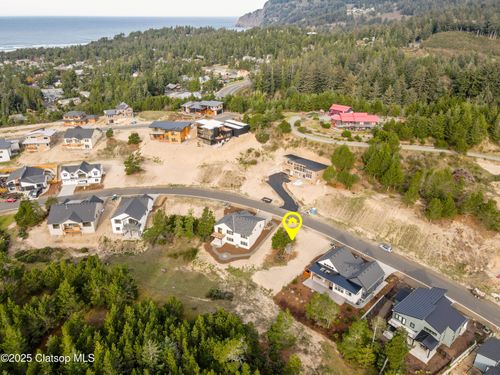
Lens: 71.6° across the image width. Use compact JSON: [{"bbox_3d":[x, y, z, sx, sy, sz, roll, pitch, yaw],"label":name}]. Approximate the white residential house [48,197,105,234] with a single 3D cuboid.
[{"bbox_3d":[-69.600,11.350,140.510,16.750,7.880,15.760,-3,27,-6],"label":"white residential house"}]

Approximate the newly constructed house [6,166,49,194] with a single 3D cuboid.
[{"bbox_3d":[-104.800,-3.800,167.194,15.800,7.500,13.500,-5,27,-9],"label":"newly constructed house"}]

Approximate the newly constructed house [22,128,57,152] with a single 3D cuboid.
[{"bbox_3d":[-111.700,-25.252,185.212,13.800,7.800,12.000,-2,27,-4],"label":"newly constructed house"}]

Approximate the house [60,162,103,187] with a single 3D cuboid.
[{"bbox_3d":[-82.130,-8.570,172.050,17.730,8.470,10.340,-4,27,-8],"label":"house"}]

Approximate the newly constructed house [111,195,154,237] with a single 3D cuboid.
[{"bbox_3d":[-47.860,10.550,141.780,12.900,8.180,17.040,0,27,1],"label":"newly constructed house"}]

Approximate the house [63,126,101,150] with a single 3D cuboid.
[{"bbox_3d":[-92.170,-26.560,189.460,15.070,8.370,14.280,0,27,-1],"label":"house"}]

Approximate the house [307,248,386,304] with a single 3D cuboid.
[{"bbox_3d":[29.970,24.870,106.030,18.220,7.190,15.460,23,34,38],"label":"house"}]

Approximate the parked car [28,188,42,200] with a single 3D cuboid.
[{"bbox_3d":[-98.774,2.798,160.409,1.950,1.750,4.800,-2,27,-4],"label":"parked car"}]

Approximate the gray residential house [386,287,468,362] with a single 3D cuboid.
[{"bbox_3d":[47.066,34.015,91.297,18.243,7.601,14.696,-21,33,-36],"label":"gray residential house"}]

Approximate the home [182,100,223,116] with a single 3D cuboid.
[{"bbox_3d":[-31.800,-53.878,235.189,25.500,7.000,12.500,6,27,13],"label":"home"}]

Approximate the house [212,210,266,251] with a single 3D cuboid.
[{"bbox_3d":[-3.990,14.710,135.430,15.070,8.370,18.220,12,29,22],"label":"house"}]

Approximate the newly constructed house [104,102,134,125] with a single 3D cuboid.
[{"bbox_3d":[-85.080,-48.580,225.310,17.930,9.850,12.310,-5,27,-9],"label":"newly constructed house"}]

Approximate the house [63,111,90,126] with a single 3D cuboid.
[{"bbox_3d":[-108.500,-43.472,217.247,12.500,7.800,9.500,4,27,7],"label":"house"}]

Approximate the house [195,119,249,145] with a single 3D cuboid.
[{"bbox_3d":[-15.233,-31.993,191.106,16.500,8.600,26.500,22,34,37],"label":"house"}]

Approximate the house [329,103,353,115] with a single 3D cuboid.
[{"bbox_3d":[60.000,-50.262,227.494,9.000,6.800,13.000,-24,35,-39],"label":"house"}]

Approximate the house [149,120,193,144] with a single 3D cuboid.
[{"bbox_3d":[-43.740,-30.840,191.080,20.880,8.670,10.830,5,27,9],"label":"house"}]

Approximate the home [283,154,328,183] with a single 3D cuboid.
[{"bbox_3d":[26.837,-9.960,171.923,10.500,6.300,22.500,-21,33,-35],"label":"home"}]

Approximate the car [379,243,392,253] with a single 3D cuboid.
[{"bbox_3d":[48.358,21.591,122.916,1.850,1.600,4.600,-21,33,-36],"label":"car"}]

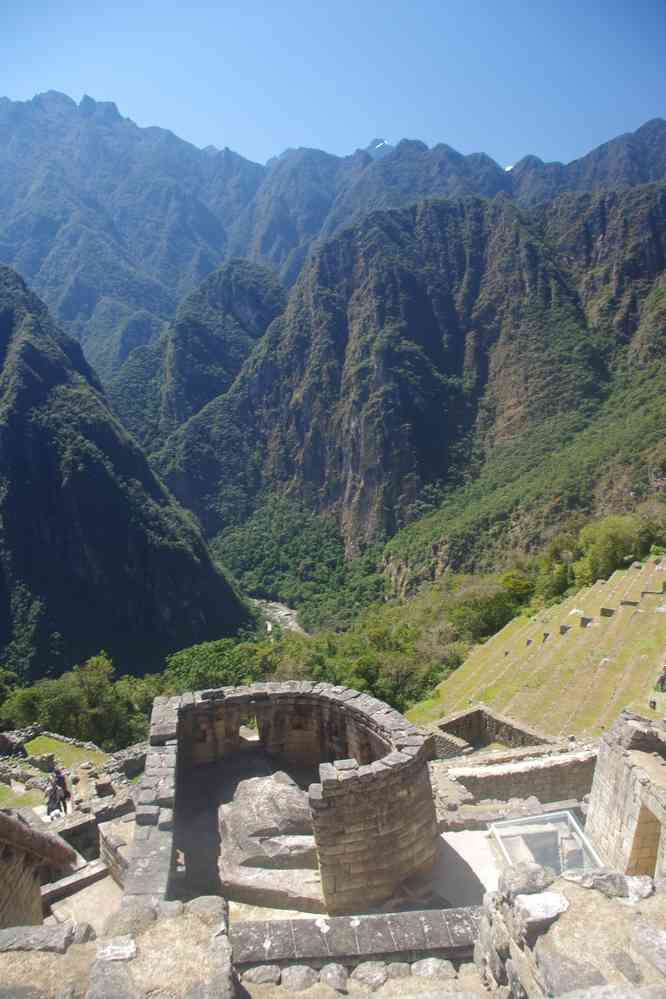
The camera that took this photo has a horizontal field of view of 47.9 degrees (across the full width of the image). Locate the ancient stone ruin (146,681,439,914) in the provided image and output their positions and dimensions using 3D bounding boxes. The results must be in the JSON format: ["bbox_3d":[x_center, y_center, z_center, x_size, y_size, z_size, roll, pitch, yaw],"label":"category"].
[{"bbox_3d":[-1.068,7.557,19.335,7.183,3.300,6.843,-2,10,-10],"label":"ancient stone ruin"}]

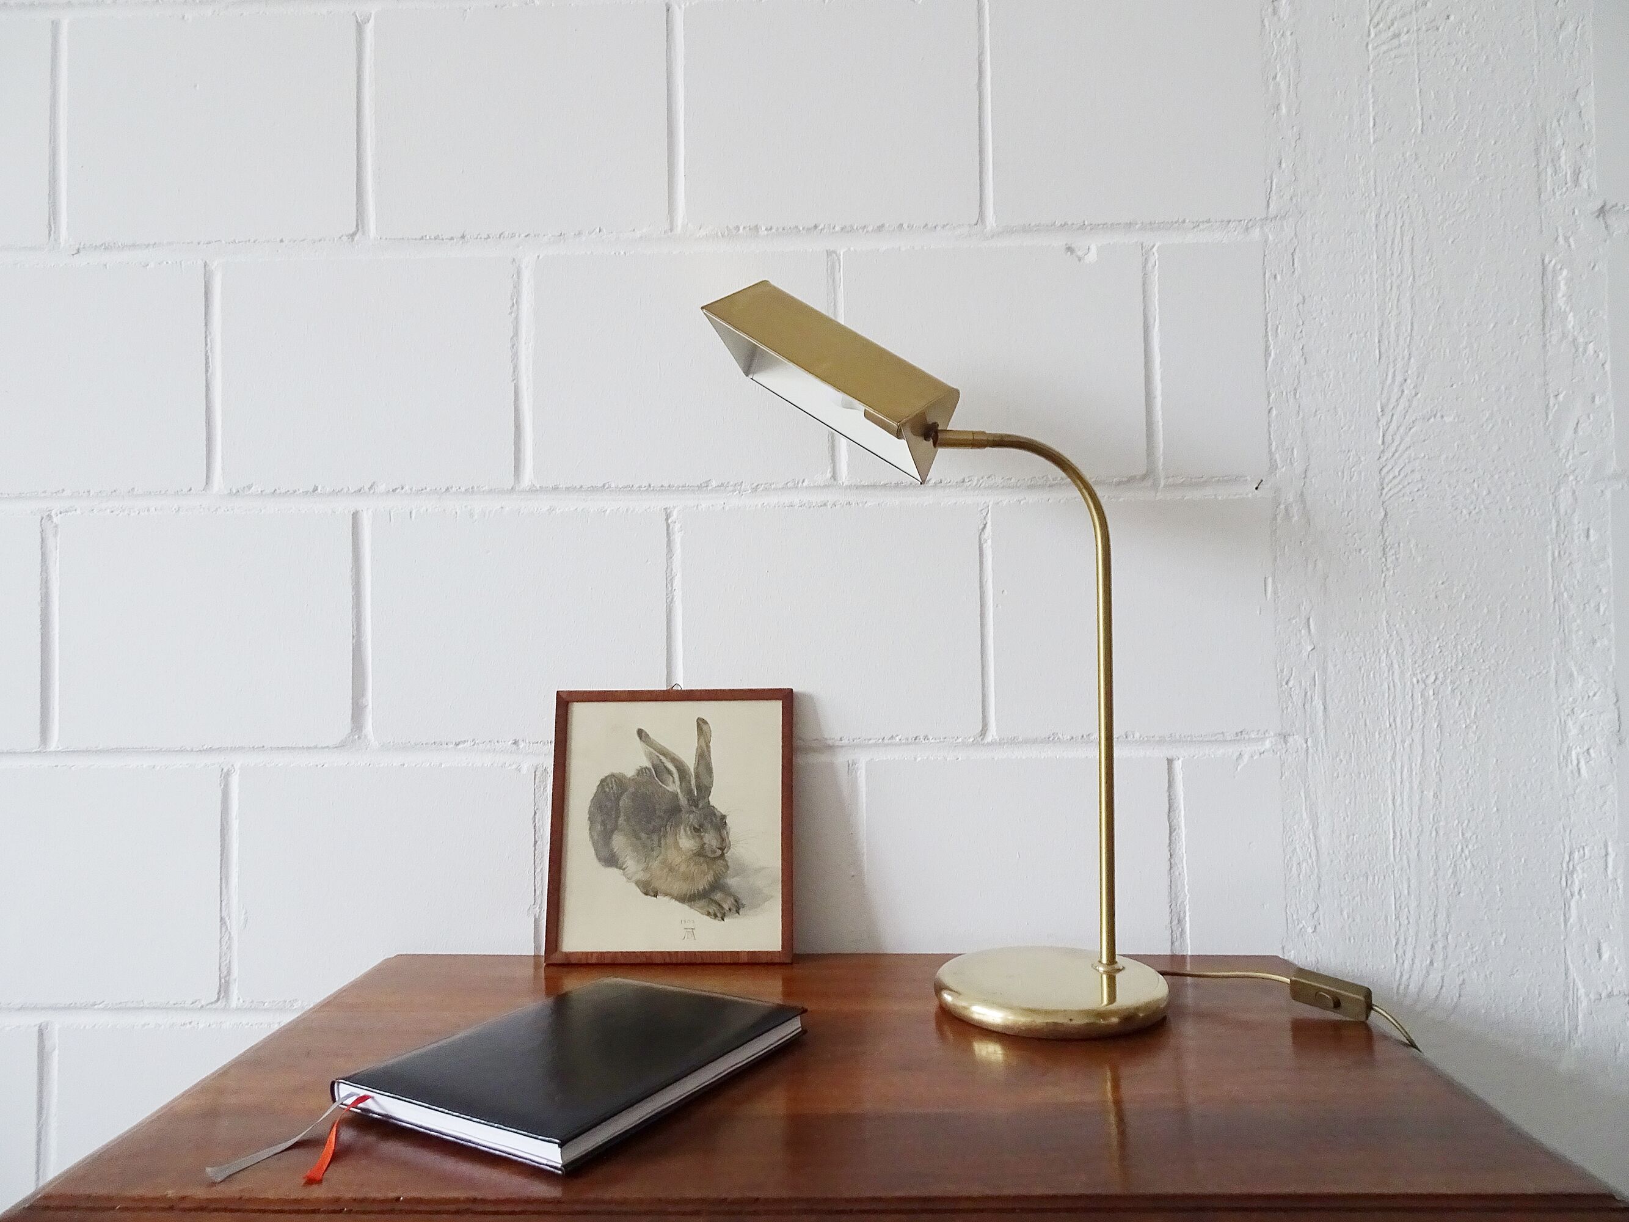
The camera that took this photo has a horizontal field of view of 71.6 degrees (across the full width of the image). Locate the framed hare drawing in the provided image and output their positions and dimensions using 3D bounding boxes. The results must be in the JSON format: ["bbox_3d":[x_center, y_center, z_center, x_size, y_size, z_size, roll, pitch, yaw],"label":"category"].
[{"bbox_3d":[-0.114,0.172,0.910,0.195,0.215,0.014,-1,-12,3],"label":"framed hare drawing"}]

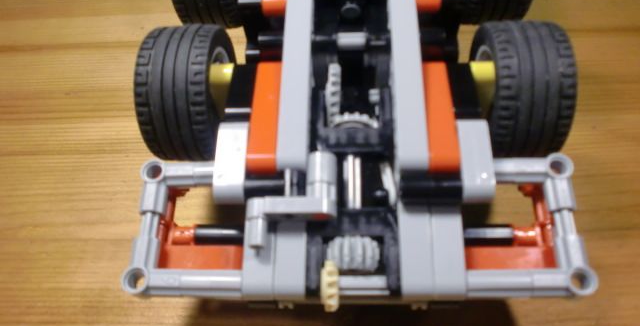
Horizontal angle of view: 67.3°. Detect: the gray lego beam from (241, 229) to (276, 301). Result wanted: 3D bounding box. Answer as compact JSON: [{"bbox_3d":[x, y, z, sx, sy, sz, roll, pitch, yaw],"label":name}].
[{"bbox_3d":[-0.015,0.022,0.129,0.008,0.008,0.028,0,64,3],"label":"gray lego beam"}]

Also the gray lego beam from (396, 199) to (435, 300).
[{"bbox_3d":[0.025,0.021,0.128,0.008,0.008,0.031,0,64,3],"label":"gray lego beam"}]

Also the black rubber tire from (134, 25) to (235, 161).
[{"bbox_3d":[-0.043,-0.023,0.159,0.022,0.043,0.043,0,64,3],"label":"black rubber tire"}]

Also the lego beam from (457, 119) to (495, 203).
[{"bbox_3d":[0.041,-0.001,0.129,0.008,0.008,0.024,0,64,3],"label":"lego beam"}]

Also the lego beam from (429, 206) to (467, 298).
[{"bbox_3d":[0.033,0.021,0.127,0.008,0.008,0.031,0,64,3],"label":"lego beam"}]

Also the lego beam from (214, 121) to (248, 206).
[{"bbox_3d":[-0.023,-0.001,0.133,0.008,0.008,0.024,0,64,3],"label":"lego beam"}]

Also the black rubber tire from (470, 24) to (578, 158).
[{"bbox_3d":[0.063,-0.023,0.154,0.022,0.043,0.043,0,64,3],"label":"black rubber tire"}]

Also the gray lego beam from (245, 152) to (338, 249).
[{"bbox_3d":[-0.007,0.010,0.127,0.023,0.008,0.025,0,64,3],"label":"gray lego beam"}]

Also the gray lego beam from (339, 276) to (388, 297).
[{"bbox_3d":[0.011,0.031,0.123,0.013,0.005,0.005,0,64,3],"label":"gray lego beam"}]

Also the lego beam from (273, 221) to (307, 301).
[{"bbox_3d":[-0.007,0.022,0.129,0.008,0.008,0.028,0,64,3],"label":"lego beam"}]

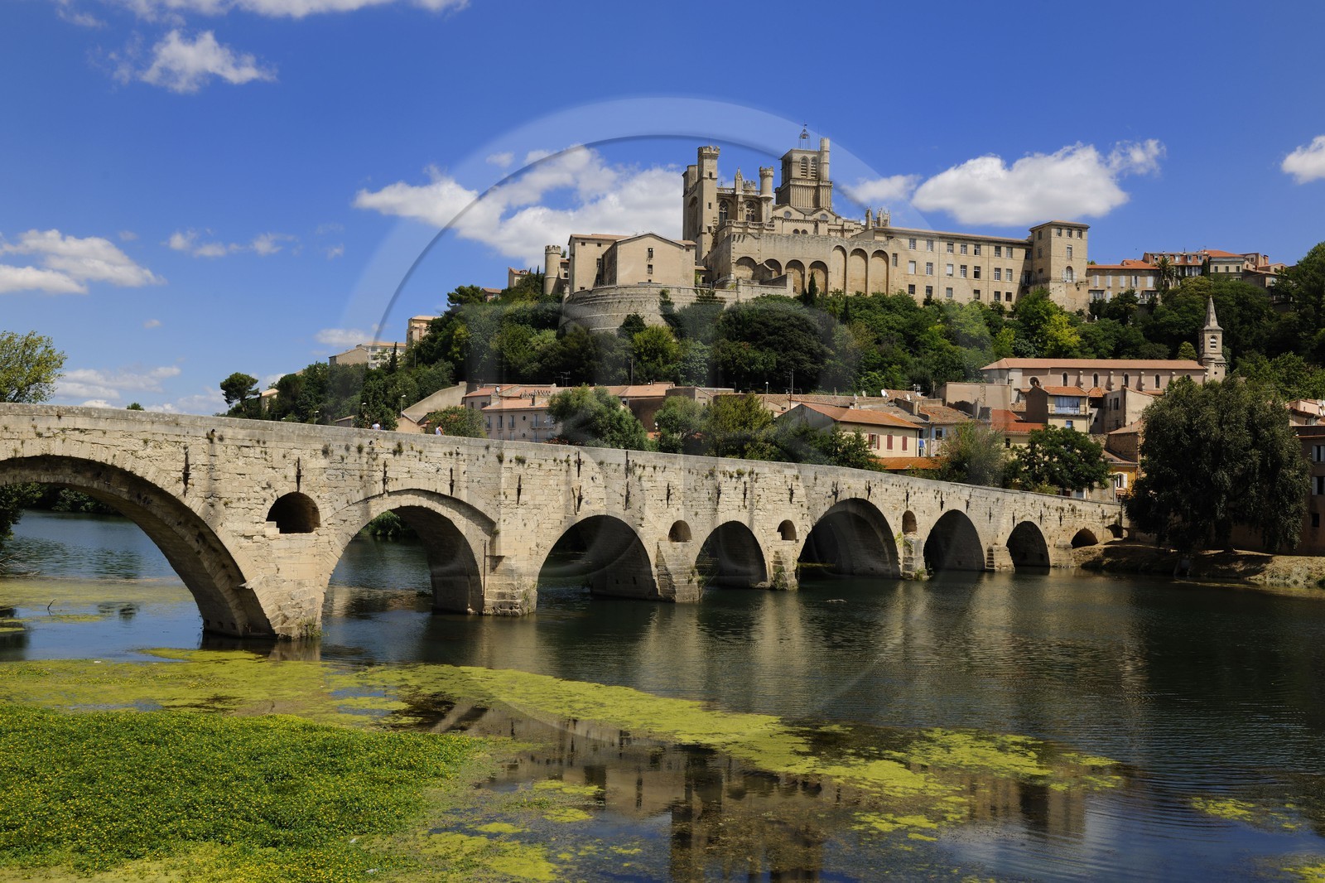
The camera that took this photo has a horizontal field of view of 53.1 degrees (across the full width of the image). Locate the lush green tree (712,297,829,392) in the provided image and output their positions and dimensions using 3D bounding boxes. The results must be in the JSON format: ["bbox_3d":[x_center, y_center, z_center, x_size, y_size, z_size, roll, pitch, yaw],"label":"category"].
[{"bbox_3d":[20.250,-17.820,248.000,20.800,17.800,17.500,1,-2,0],"label":"lush green tree"}]

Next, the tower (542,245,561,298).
[{"bbox_3d":[-30.379,-46.620,365.000,5.119,15.222,5.119,1,-3,-5],"label":"tower"}]

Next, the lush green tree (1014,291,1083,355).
[{"bbox_3d":[90.533,-27.669,312.000,15.456,16.418,14.683,0,-3,16],"label":"lush green tree"}]

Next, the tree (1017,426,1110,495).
[{"bbox_3d":[50.519,3.058,167.000,11.243,10.048,10.680,0,-3,17],"label":"tree"}]

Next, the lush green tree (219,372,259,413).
[{"bbox_3d":[-105.336,-11.732,330.000,9.341,11.117,8.874,2,-3,-18],"label":"lush green tree"}]

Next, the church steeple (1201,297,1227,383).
[{"bbox_3d":[93.442,-16.566,225.000,3.342,15.981,3.342,1,-3,5],"label":"church steeple"}]

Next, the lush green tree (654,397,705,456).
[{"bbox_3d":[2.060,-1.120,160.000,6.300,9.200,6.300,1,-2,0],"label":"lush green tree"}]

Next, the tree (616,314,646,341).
[{"bbox_3d":[-6.730,-24.970,292.000,6.300,6.800,6.000,1,-2,0],"label":"tree"}]

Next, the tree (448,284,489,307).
[{"bbox_3d":[-44.930,-33.230,305.000,9.600,6.500,8.500,1,-2,0],"label":"tree"}]

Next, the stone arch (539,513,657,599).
[{"bbox_3d":[-5.970,7.460,86.800,5.200,6.200,12.600,-1,-3,35],"label":"stone arch"}]

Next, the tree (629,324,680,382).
[{"bbox_3d":[-1.597,-18.938,292.000,11.184,13.745,10.625,1,-3,0],"label":"tree"}]

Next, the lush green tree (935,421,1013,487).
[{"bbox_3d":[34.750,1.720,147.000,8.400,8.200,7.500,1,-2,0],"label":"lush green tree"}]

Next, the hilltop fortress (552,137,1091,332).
[{"bbox_3d":[36.560,-51.430,326.000,122.000,52.000,52.000,1,-2,-12],"label":"hilltop fortress"}]

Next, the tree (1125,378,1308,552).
[{"bbox_3d":[56.323,2.344,135.000,17.225,17.829,15.502,0,-3,23],"label":"tree"}]

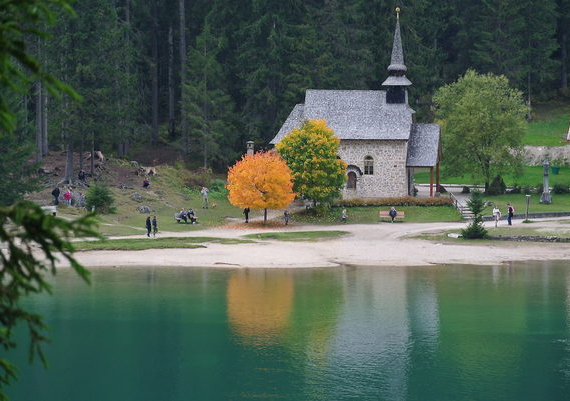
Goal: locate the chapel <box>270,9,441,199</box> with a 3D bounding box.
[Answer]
[{"bbox_3d":[5.857,-8.065,298.000,13.700,15.200,7.000,1,4,7],"label":"chapel"}]

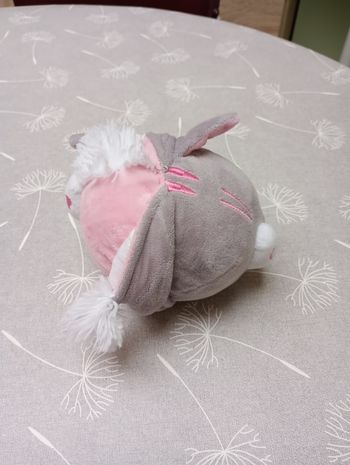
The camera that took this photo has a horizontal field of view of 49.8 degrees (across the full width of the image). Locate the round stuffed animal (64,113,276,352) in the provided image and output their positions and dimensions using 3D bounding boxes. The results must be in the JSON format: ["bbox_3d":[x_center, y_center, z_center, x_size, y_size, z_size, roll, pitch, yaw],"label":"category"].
[{"bbox_3d":[-0.011,-0.009,0.339,0.210,0.155,0.195,9,53,8],"label":"round stuffed animal"}]

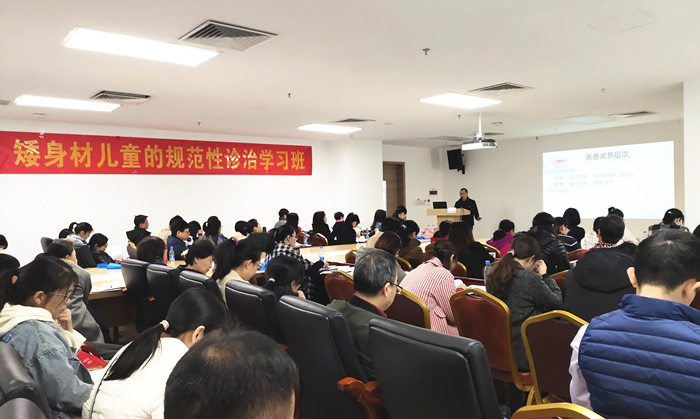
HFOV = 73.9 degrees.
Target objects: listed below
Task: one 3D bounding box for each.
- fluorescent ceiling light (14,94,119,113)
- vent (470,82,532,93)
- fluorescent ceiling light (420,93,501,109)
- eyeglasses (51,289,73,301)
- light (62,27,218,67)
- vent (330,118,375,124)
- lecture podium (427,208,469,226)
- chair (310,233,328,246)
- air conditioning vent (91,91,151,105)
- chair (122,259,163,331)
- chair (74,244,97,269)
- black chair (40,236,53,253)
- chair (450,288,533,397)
[{"bbox_3d":[-4.010,-1.509,6.637,1.200,0.070,0.600,-4,3,-41],"label":"fluorescent ceiling light"},{"bbox_3d":[2.120,-1.688,6.522,0.610,0.060,0.610,-4,3,-41],"label":"vent"},{"bbox_3d":[1.697,-1.701,7.214,1.200,0.070,0.600,-4,3,-41],"label":"fluorescent ceiling light"},{"bbox_3d":[-1.287,0.377,2.050,0.138,0.043,0.138,29,-18,-27],"label":"eyeglasses"},{"bbox_3d":[-1.911,-1.487,4.329,1.220,0.070,0.600,-3,2,-40],"label":"light"},{"bbox_3d":[0.067,-1.677,8.964,0.610,0.060,0.610,-3,2,-40],"label":"vent"},{"bbox_3d":[2.241,0.561,10.832,0.900,1.180,0.520,0,3,37],"label":"lecture podium"},{"bbox_3d":[-0.319,0.863,8.148,0.570,0.930,0.450,-4,3,-41],"label":"chair"},{"bbox_3d":[-3.110,-1.508,6.313,0.610,0.060,0.610,-3,2,-40],"label":"air conditioning vent"},{"bbox_3d":[-1.710,0.986,4.476,0.680,1.040,0.630,-4,3,-45],"label":"chair"},{"bbox_3d":[-3.180,0.955,6.014,0.620,1.080,0.660,0,2,44],"label":"chair"},{"bbox_3d":[-4.419,0.959,7.368,0.680,1.040,0.630,-4,3,-41],"label":"black chair"},{"bbox_3d":[1.071,0.998,3.266,0.570,0.940,0.460,-3,3,-37],"label":"chair"}]

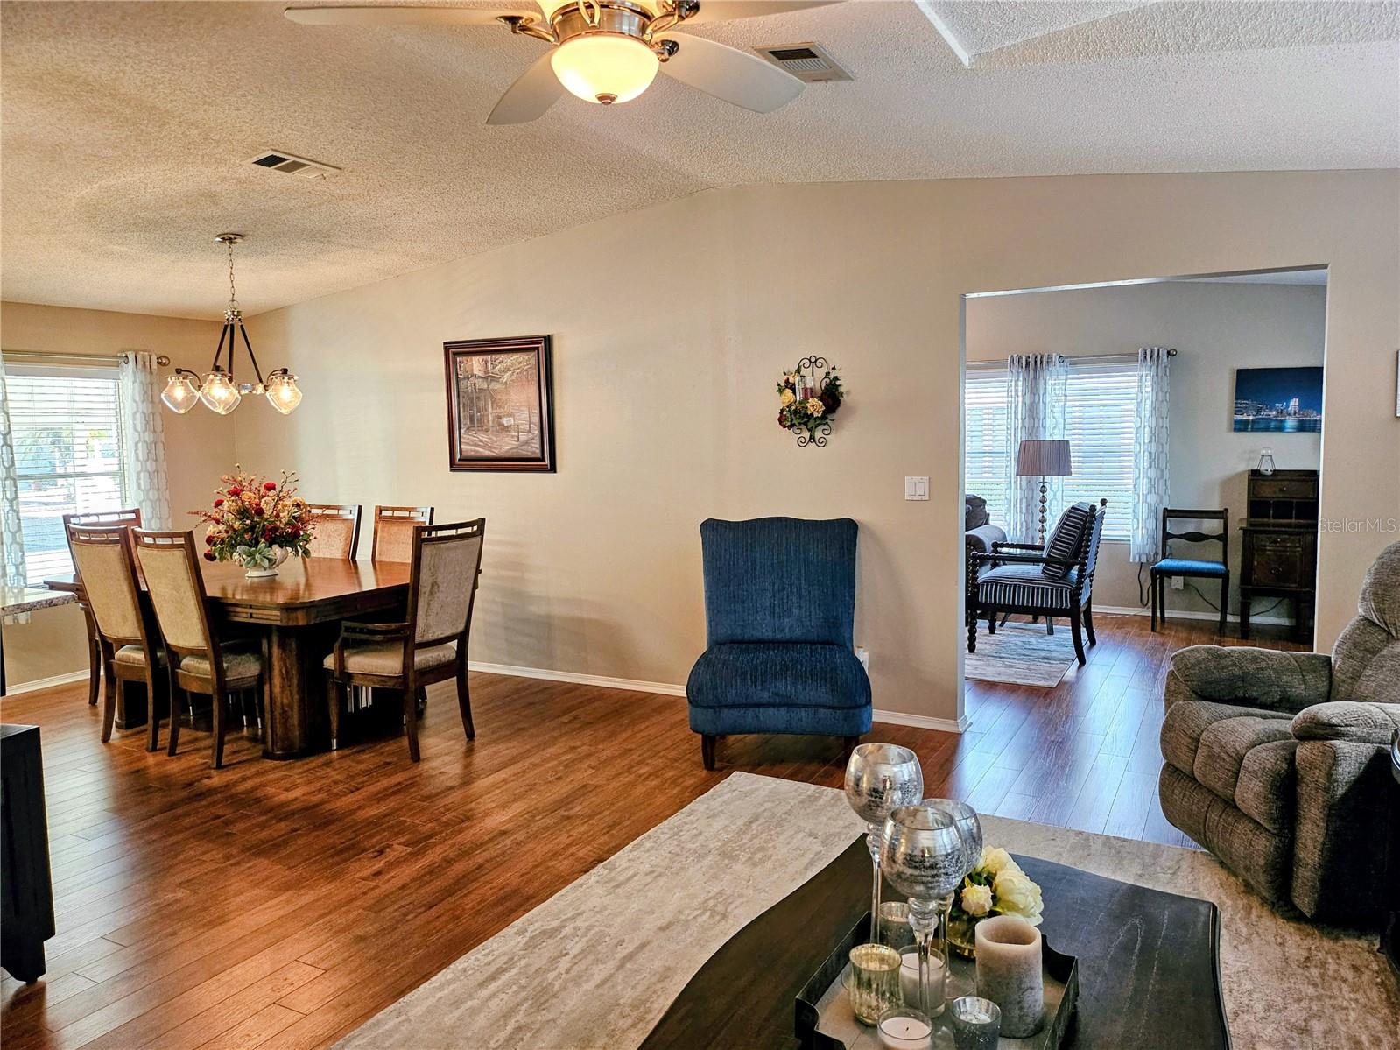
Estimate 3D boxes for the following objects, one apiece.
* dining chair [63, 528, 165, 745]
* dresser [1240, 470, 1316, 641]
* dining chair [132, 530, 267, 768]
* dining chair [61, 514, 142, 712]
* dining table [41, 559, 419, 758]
[{"bbox_3d":[-2.684,0.519,4.849,0.500,1.080,0.600,2,6,29],"label":"dining chair"},{"bbox_3d":[4.016,0.201,6.765,0.465,1.160,0.460,2,6,29],"label":"dresser"},{"bbox_3d":[-2.189,0.524,4.490,0.490,1.050,0.610,2,6,29],"label":"dining chair"},{"bbox_3d":[-3.077,0.461,5.327,0.620,1.050,0.570,2,6,29],"label":"dining chair"},{"bbox_3d":[-2.182,0.626,4.972,1.856,0.758,1.183,2,6,29],"label":"dining table"}]

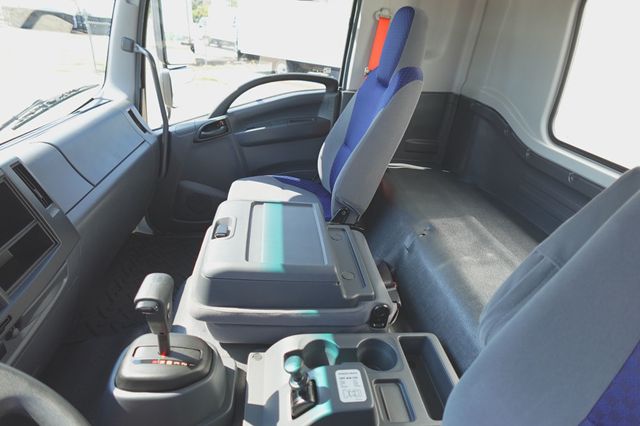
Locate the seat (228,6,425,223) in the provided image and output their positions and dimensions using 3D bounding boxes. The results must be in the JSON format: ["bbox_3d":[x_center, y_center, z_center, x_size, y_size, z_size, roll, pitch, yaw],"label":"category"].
[{"bbox_3d":[-0.030,-0.296,1.411,0.740,0.920,0.490,-2,29,-6],"label":"seat"}]

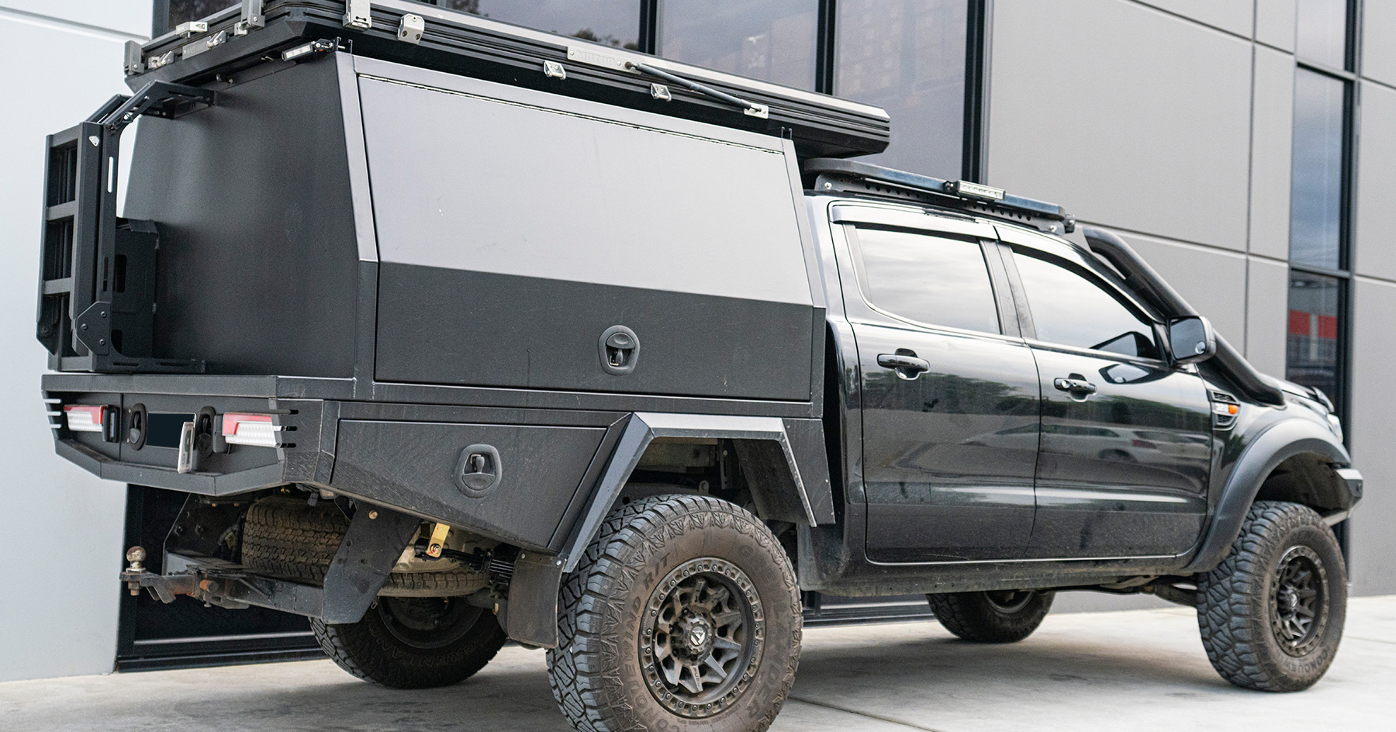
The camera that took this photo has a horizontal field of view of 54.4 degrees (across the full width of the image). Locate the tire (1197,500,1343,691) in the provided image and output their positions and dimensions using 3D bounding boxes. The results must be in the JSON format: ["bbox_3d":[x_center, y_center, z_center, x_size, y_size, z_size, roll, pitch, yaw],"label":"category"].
[{"bbox_3d":[2.550,1.015,6.030,0.820,0.810,0.280,4,-4,-36],"label":"tire"}]

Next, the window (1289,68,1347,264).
[{"bbox_3d":[4.947,-1.556,10.877,0.830,1.620,0.060,4,-4,-36],"label":"window"}]

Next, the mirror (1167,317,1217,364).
[{"bbox_3d":[1.979,-0.103,5.455,0.110,0.190,0.180,4,-4,-36],"label":"mirror"}]

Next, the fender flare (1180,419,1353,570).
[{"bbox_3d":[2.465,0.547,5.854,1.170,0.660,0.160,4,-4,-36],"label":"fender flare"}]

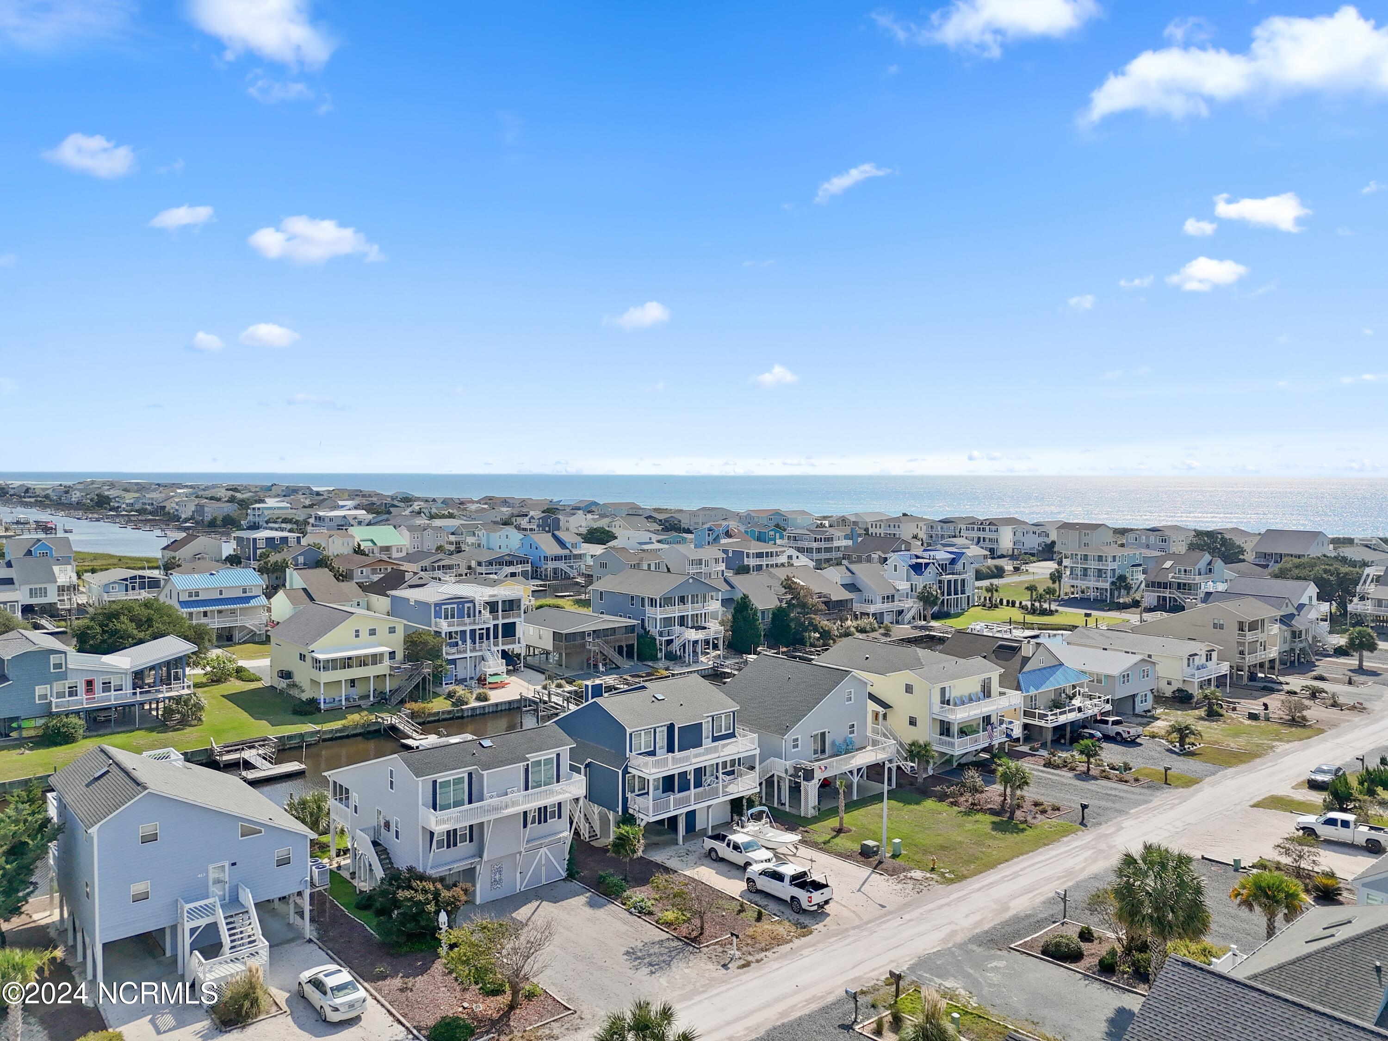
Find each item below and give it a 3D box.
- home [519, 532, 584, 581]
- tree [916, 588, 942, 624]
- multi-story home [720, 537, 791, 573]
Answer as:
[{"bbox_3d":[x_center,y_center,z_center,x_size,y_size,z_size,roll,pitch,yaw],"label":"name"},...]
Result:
[{"bbox_3d":[-35.159,8.594,236.560,12.200,10.900,12.400,-2,4,-43],"label":"home"},{"bbox_3d":[41.447,14.844,169.470,4.200,6.250,4.200,0,3,0],"label":"tree"},{"bbox_3d":[14.761,9.505,260.212,14.500,7.700,18.600,-2,4,-39],"label":"multi-story home"}]

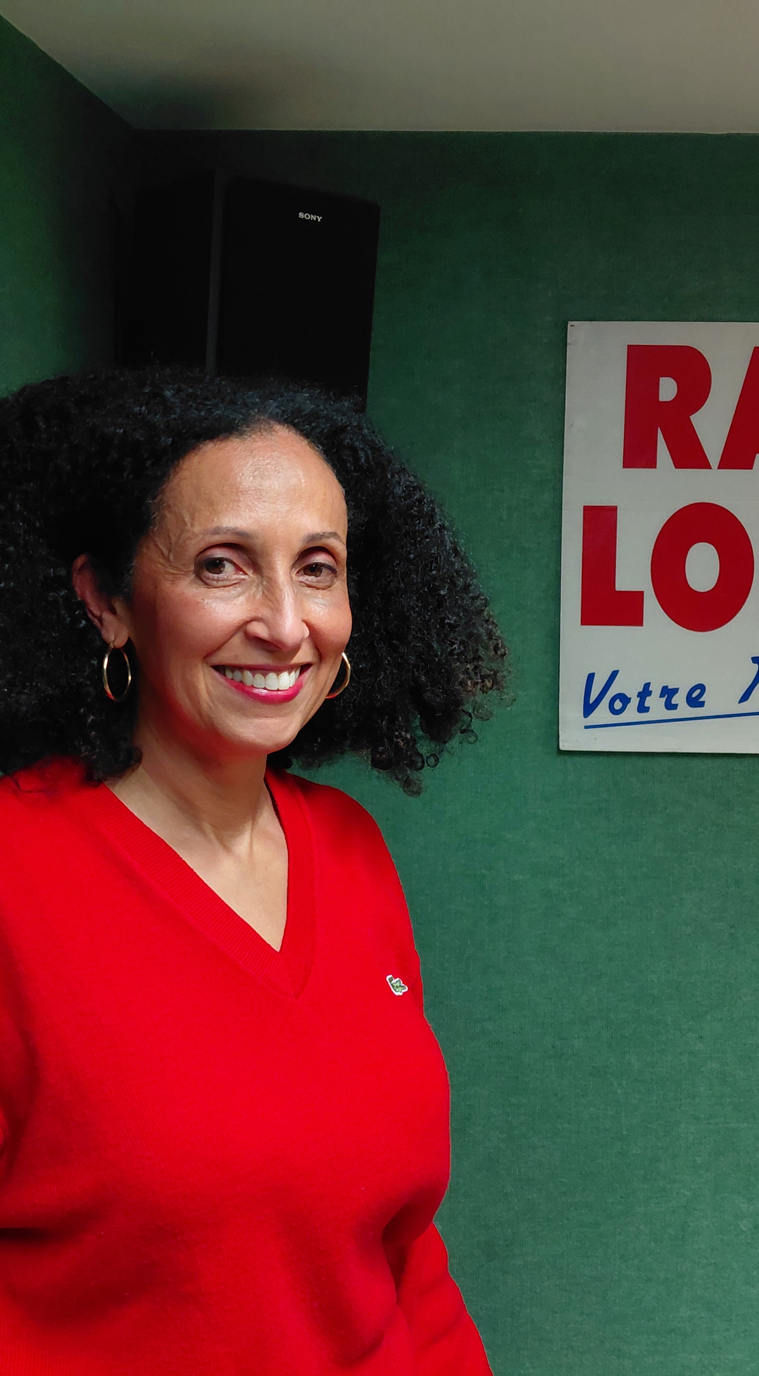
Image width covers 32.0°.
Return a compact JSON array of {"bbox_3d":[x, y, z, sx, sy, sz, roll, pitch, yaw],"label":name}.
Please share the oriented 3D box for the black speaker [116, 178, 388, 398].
[{"bbox_3d":[-0.157,-0.427,1.627,0.220,0.335,0.227,-3,12,-34],"label":"black speaker"}]

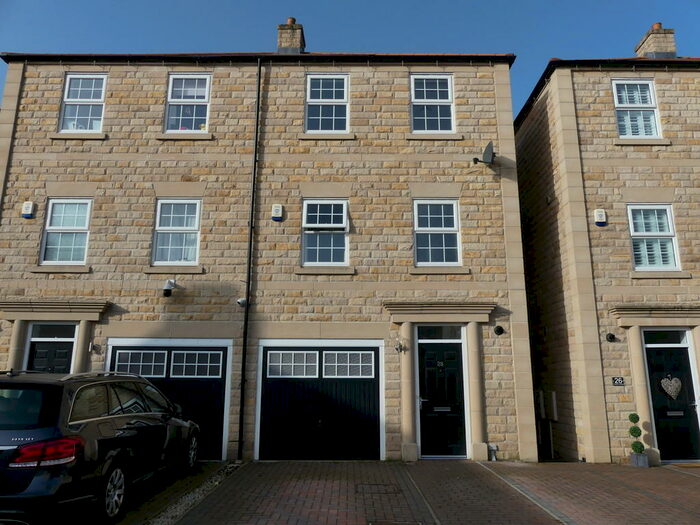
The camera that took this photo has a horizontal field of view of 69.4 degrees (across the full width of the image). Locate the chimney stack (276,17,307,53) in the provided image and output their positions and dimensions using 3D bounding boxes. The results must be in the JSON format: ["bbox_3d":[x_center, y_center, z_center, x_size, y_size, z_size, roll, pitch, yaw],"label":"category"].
[{"bbox_3d":[-1.774,-6.775,15.367,0.700,1.570,0.800,0,-13,0],"label":"chimney stack"}]

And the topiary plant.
[{"bbox_3d":[4.835,2.879,8.497,0.215,0.660,0.215,0,-13,0],"label":"topiary plant"}]

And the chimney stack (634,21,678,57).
[{"bbox_3d":[9.220,-6.575,15.254,0.700,1.500,0.770,0,-13,0],"label":"chimney stack"}]

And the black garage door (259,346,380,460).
[{"bbox_3d":[-0.515,2.446,9.088,2.290,2.100,0.100,0,-13,0],"label":"black garage door"}]

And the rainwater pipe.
[{"bbox_3d":[-1.857,-0.407,9.511,0.075,7.800,0.085,0,-13,0],"label":"rainwater pipe"}]

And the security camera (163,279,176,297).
[{"bbox_3d":[-3.297,0.473,9.241,0.155,0.310,0.290,0,-13,0],"label":"security camera"}]

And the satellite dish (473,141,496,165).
[{"bbox_3d":[2.575,-2.077,9.643,0.430,0.470,0.460,4,-13,-17],"label":"satellite dish"}]

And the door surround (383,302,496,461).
[{"bbox_3d":[1.610,2.078,8.861,2.030,2.700,0.300,0,-13,0],"label":"door surround"}]

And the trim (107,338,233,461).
[{"bbox_3d":[-3.305,2.509,9.091,2.130,1.970,0.060,0,-13,0],"label":"trim"}]

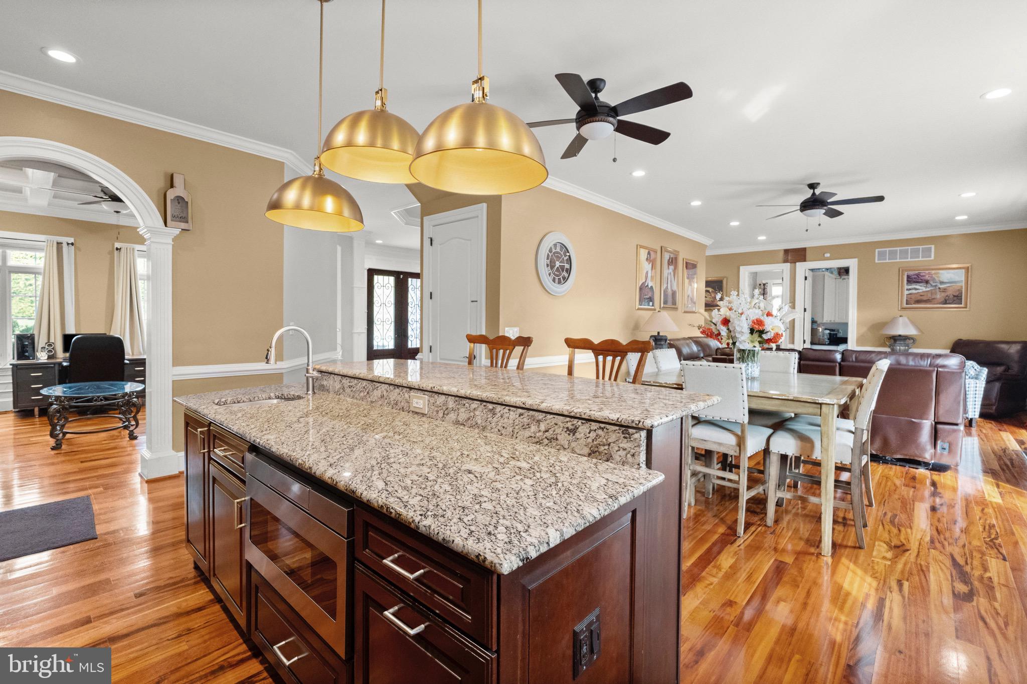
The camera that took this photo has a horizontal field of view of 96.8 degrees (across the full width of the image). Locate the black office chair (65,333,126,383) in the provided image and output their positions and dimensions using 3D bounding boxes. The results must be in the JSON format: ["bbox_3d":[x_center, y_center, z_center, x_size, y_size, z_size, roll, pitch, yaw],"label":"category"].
[{"bbox_3d":[-5.888,0.457,6.446,0.680,1.110,0.670,3,3,42],"label":"black office chair"}]

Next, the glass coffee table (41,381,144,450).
[{"bbox_3d":[-4.806,0.802,5.244,1.340,0.545,0.857,3,3,42],"label":"glass coffee table"}]

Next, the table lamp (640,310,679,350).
[{"bbox_3d":[2.198,-0.069,6.865,0.520,0.790,0.520,3,3,42],"label":"table lamp"}]

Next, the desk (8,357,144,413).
[{"bbox_3d":[-6.150,0.626,6.628,0.700,0.750,1.530,3,3,42],"label":"desk"}]

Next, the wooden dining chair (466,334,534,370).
[{"bbox_3d":[-0.222,0.590,2.770,0.490,1.230,0.510,3,3,42],"label":"wooden dining chair"}]

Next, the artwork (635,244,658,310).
[{"bbox_3d":[2.121,-0.999,7.255,0.039,0.987,0.690,3,3,42],"label":"artwork"}]

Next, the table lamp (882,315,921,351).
[{"bbox_3d":[6.739,-0.056,7.902,0.520,0.790,0.520,3,3,42],"label":"table lamp"}]

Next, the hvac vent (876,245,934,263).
[{"bbox_3d":[7.118,-1.599,8.316,0.808,0.248,0.025,3,3,42],"label":"hvac vent"}]

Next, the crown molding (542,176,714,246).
[{"bbox_3d":[1.992,-1.924,7.029,0.084,0.102,5.970,3,3,42],"label":"crown molding"}]

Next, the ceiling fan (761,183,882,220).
[{"bbox_3d":[3.570,-1.683,5.432,1.300,0.404,1.300,3,3,42],"label":"ceiling fan"}]

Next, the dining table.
[{"bbox_3d":[1.792,0.744,3.511,1.340,0.910,1.480,3,3,42],"label":"dining table"}]

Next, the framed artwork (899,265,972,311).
[{"bbox_3d":[7.414,-0.948,8.052,0.927,0.780,0.050,3,3,42],"label":"framed artwork"}]

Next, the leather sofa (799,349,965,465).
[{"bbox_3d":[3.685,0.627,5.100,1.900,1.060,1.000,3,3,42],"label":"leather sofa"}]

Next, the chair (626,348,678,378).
[{"bbox_3d":[1.647,0.634,4.204,0.590,1.070,0.460,3,3,42],"label":"chair"}]

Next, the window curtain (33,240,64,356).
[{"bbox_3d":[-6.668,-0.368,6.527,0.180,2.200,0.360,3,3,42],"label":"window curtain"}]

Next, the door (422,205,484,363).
[{"bbox_3d":[-0.690,-0.200,5.353,1.110,2.622,0.085,3,3,42],"label":"door"}]

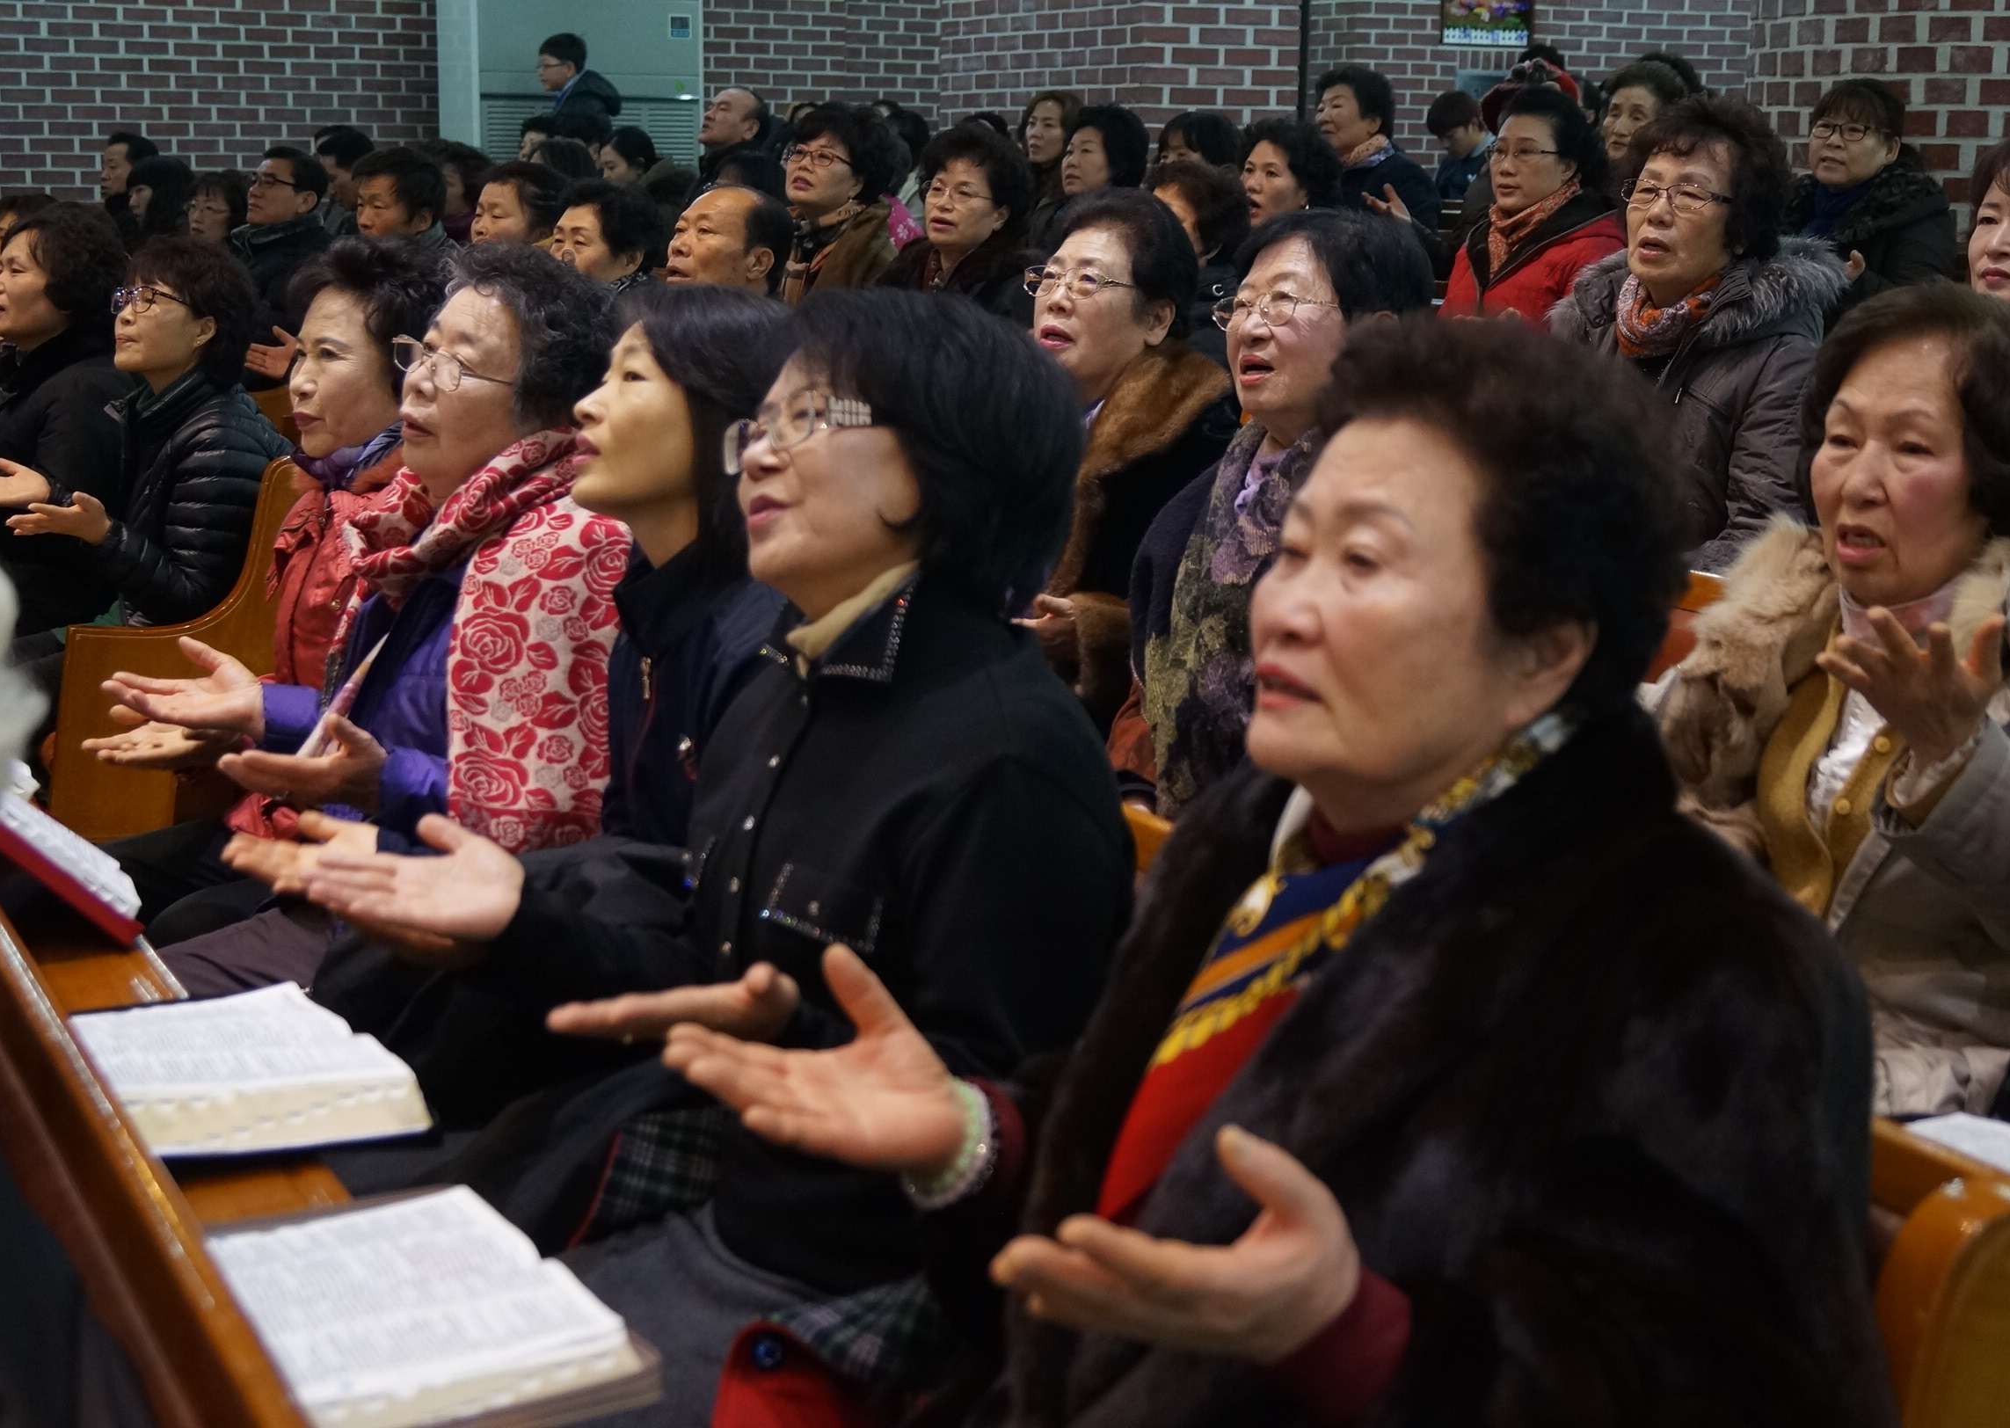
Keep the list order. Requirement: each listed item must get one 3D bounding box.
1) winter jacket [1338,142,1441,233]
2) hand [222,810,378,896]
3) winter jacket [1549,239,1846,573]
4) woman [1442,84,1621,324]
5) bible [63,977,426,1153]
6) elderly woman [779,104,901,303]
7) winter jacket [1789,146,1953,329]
[{"bbox_3d":[0.982,-1.178,6.888,0.430,0.600,0.480,-6,14,-28],"label":"winter jacket"},{"bbox_3d":[-0.570,0.110,2.214,0.135,0.070,0.085,-6,14,-28],"label":"hand"},{"bbox_3d":[0.907,-0.309,3.616,0.430,0.620,0.490,-6,14,-28],"label":"winter jacket"},{"bbox_3d":[0.924,-0.548,5.126,0.620,1.240,0.500,-8,15,-36],"label":"woman"},{"bbox_3d":[-0.503,0.203,1.688,0.203,0.050,0.305,-6,14,-28],"label":"bible"},{"bbox_3d":[-0.413,-0.676,5.807,0.620,1.240,0.500,-8,15,-36],"label":"elderly woman"},{"bbox_3d":[1.736,-0.845,5.552,0.430,0.620,0.490,-6,14,-28],"label":"winter jacket"}]

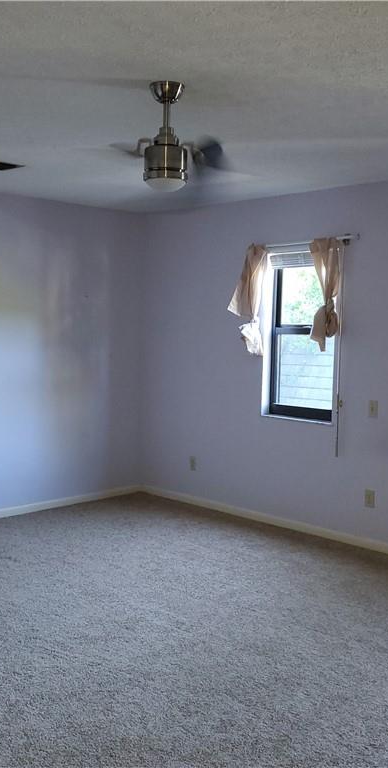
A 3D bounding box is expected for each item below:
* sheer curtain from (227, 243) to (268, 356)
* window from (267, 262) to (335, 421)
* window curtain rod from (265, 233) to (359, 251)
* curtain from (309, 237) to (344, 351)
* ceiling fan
[{"bbox_3d":[0.405,-0.638,5.807,0.110,0.850,0.330,-3,6,-45],"label":"sheer curtain"},{"bbox_3d":[0.803,-0.337,5.608,0.100,1.190,0.635,-3,6,-45],"label":"window"},{"bbox_3d":[0.758,-1.010,5.435,0.080,0.050,0.960,-3,6,-45],"label":"window curtain rod"},{"bbox_3d":[0.906,-0.615,5.302,0.100,0.770,0.250,-3,6,-45],"label":"curtain"},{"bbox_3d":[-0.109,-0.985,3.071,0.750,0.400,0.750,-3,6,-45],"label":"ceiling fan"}]

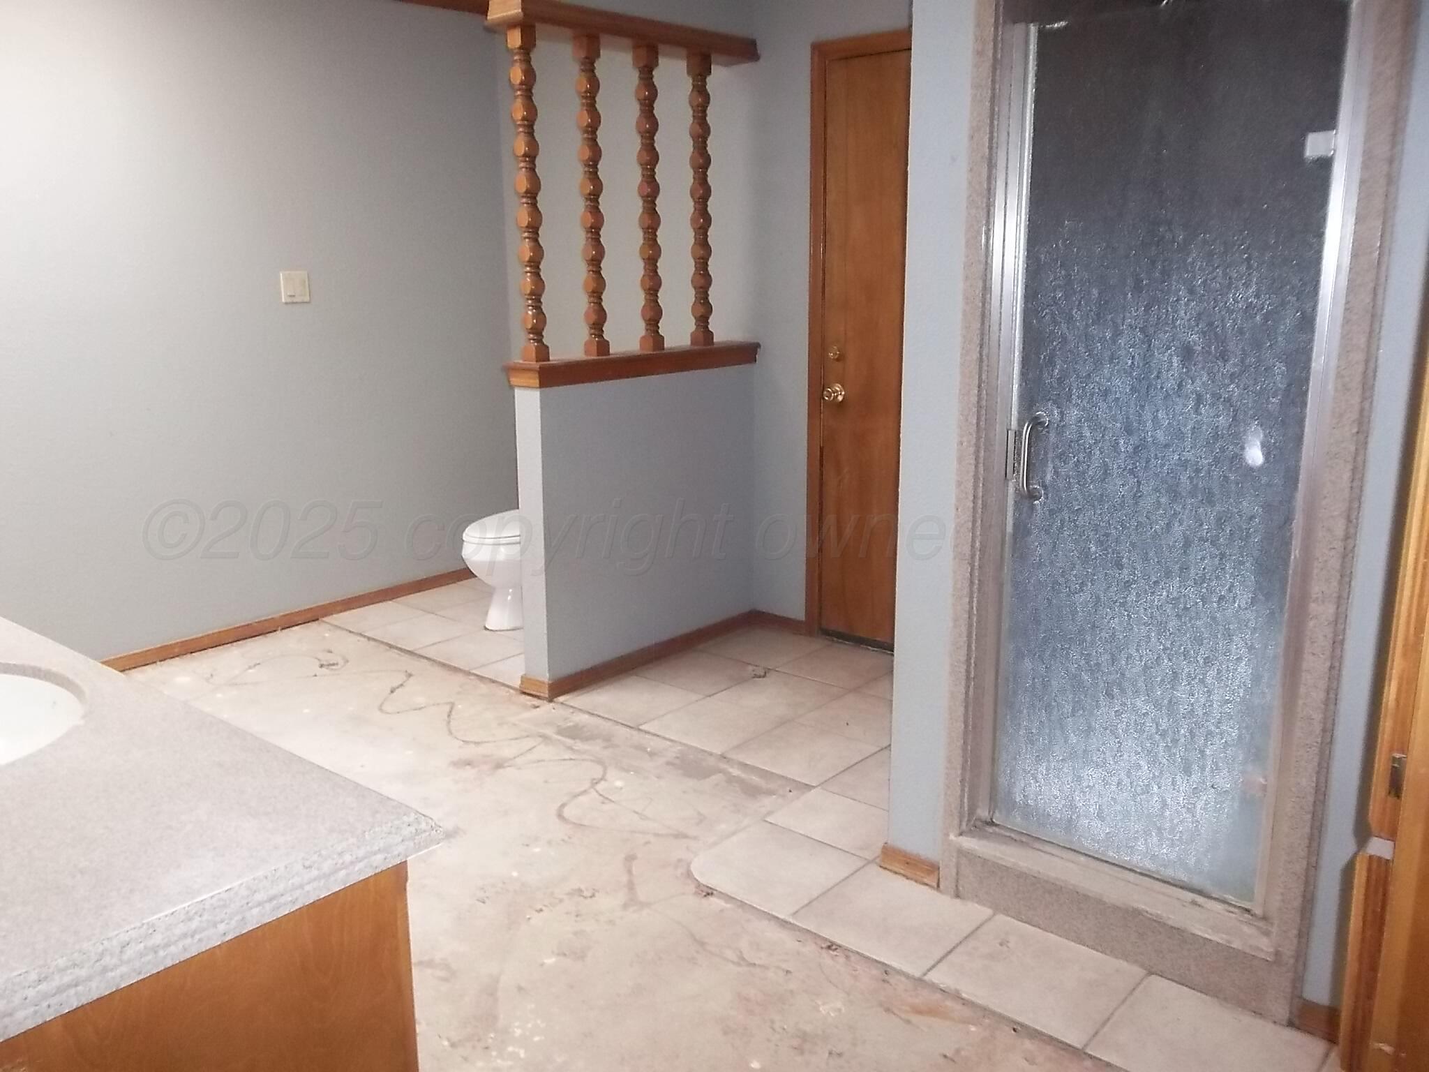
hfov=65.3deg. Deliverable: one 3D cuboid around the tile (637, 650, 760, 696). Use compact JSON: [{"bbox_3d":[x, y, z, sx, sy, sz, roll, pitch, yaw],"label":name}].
[{"bbox_3d":[-0.043,0.470,3.814,0.328,0.010,0.328,10,17,39],"label":"tile"}]

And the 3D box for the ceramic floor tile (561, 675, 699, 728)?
[{"bbox_3d":[-0.260,0.529,3.562,0.326,0.010,0.328,10,17,39],"label":"ceramic floor tile"}]

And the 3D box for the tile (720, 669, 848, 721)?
[{"bbox_3d":[0.221,0.526,3.676,0.322,0.010,0.322,11,17,40],"label":"tile"}]

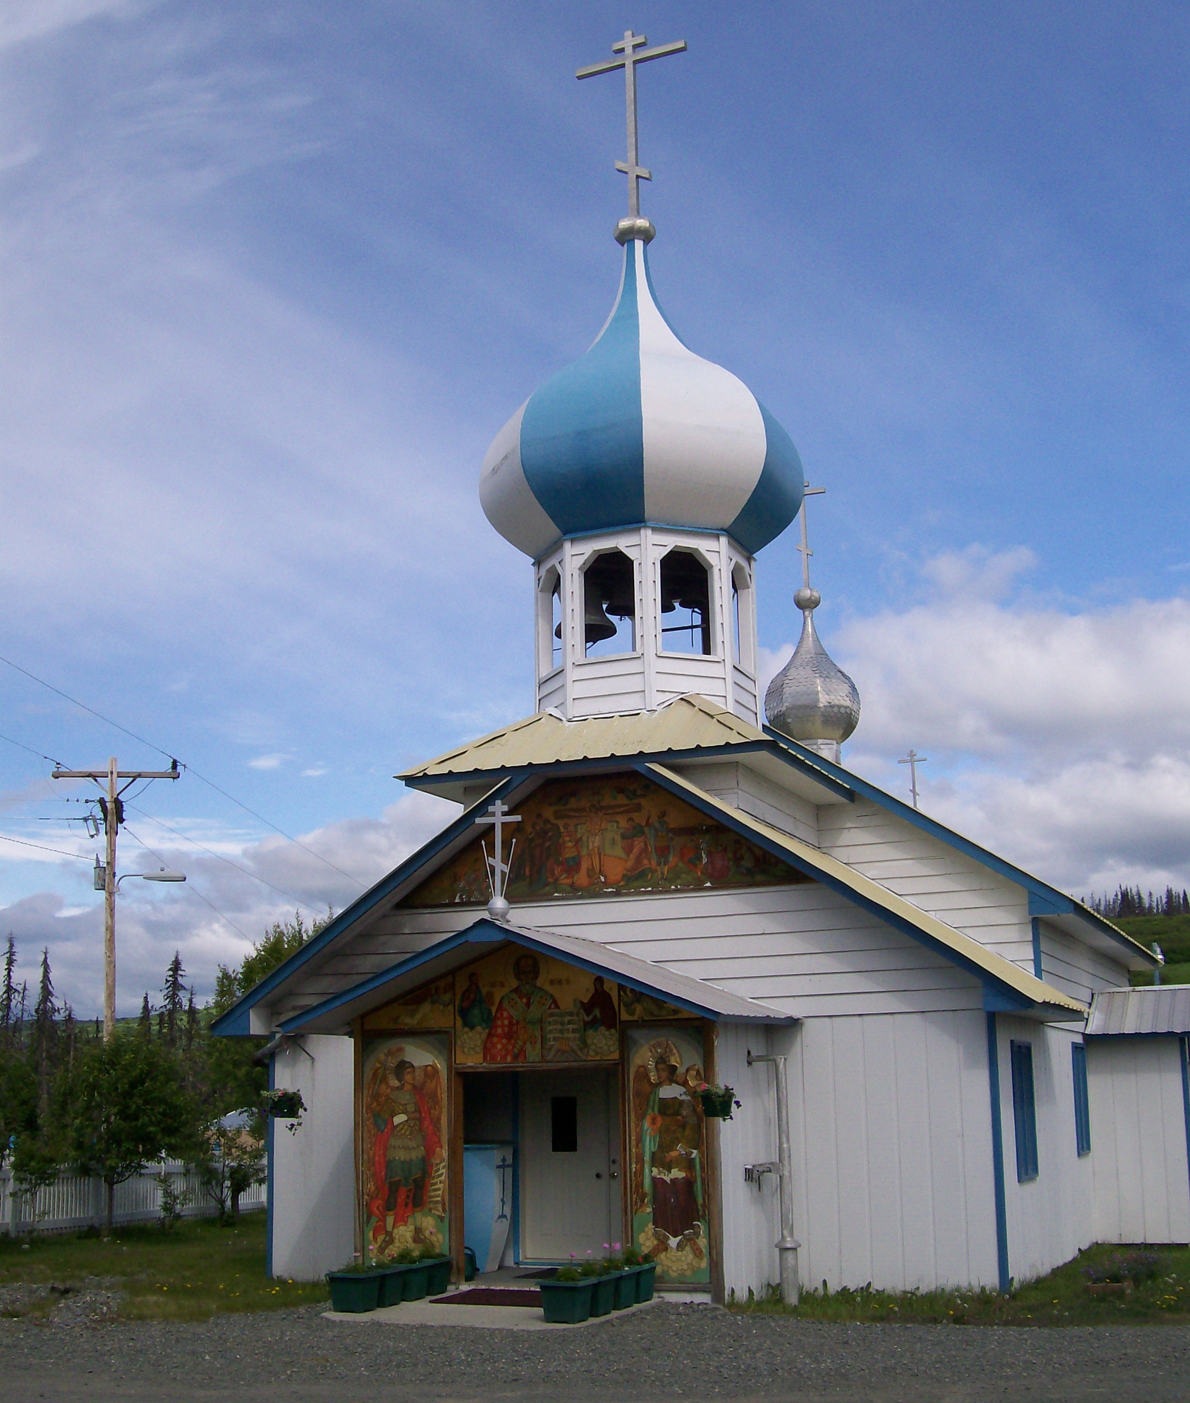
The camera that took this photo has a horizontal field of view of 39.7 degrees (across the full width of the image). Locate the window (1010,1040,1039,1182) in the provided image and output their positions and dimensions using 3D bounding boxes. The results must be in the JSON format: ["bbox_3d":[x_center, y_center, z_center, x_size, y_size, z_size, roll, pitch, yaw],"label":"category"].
[{"bbox_3d":[4.404,4.197,16.960,0.090,1.380,1.320,-6,-14,22],"label":"window"}]

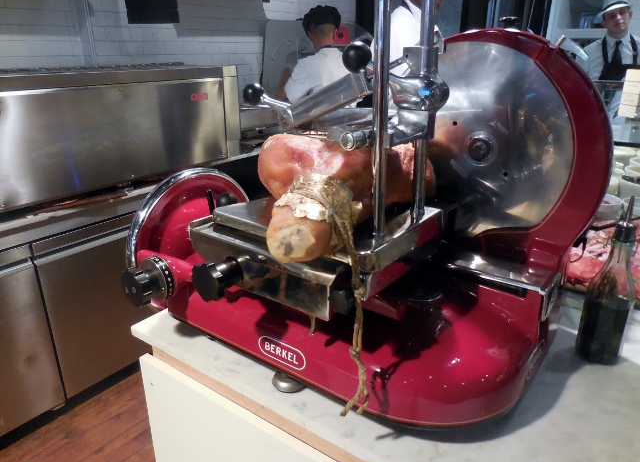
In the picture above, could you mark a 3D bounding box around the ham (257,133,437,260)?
[{"bbox_3d":[0.017,-0.073,0.716,0.240,0.145,0.345,14,25,34],"label":"ham"}]

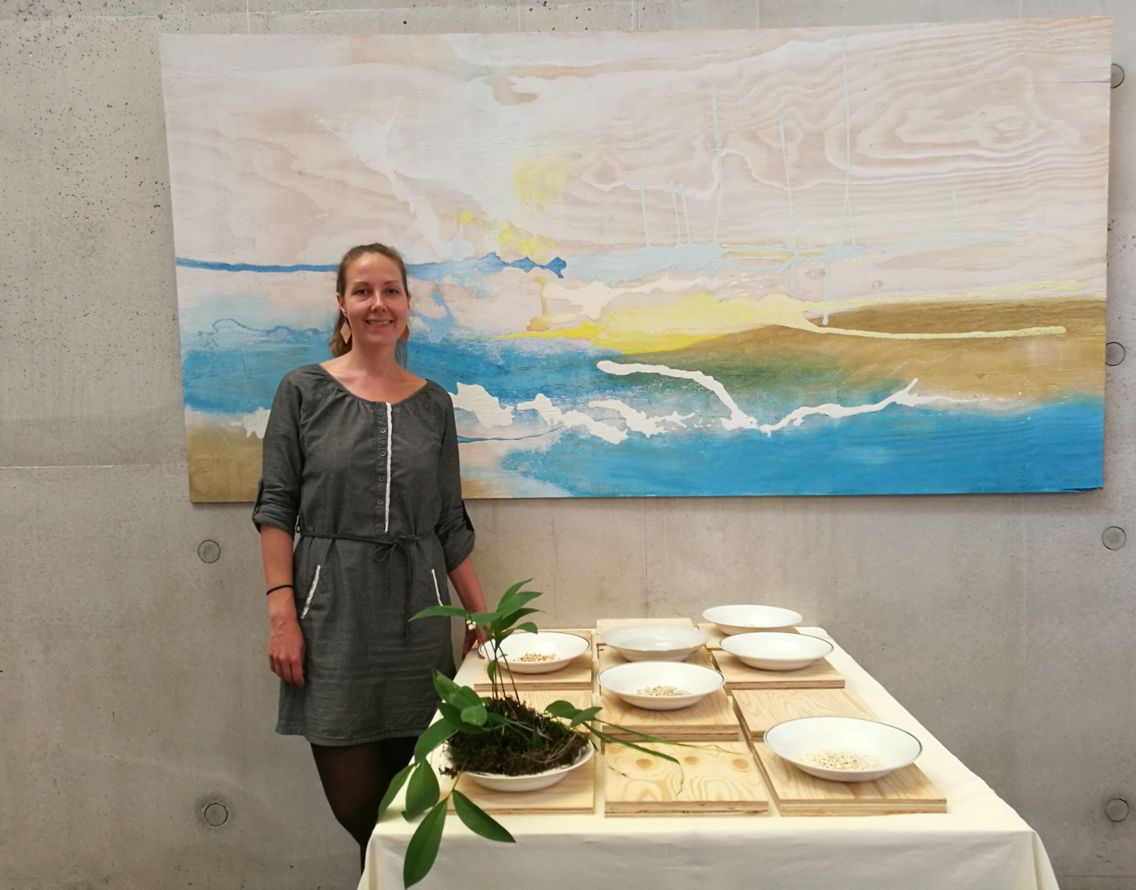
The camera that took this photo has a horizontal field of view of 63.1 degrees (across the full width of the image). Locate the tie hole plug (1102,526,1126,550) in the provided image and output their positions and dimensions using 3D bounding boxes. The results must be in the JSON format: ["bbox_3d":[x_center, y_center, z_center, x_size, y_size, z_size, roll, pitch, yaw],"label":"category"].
[{"bbox_3d":[1.473,0.252,2.500,0.064,0.064,0.016,-1,2,2],"label":"tie hole plug"}]

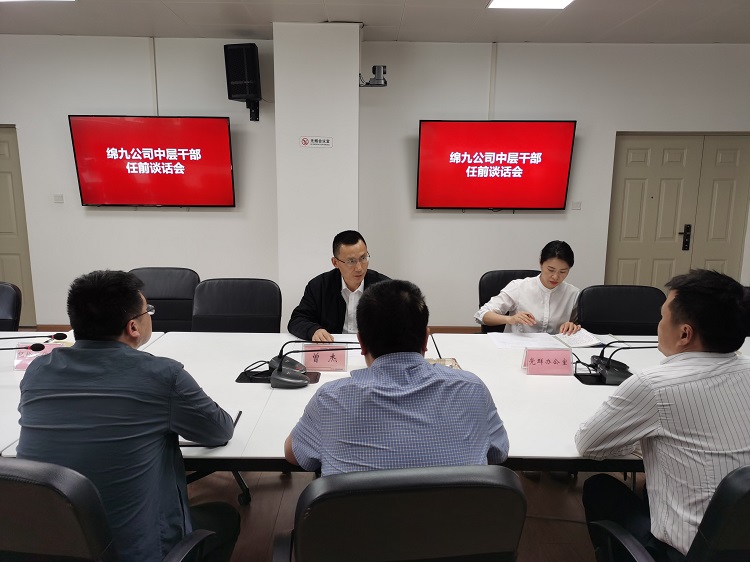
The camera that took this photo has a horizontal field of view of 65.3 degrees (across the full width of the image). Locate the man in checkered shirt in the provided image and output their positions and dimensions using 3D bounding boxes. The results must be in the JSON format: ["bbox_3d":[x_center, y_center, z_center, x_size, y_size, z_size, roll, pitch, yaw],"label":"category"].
[{"bbox_3d":[0.061,0.623,1.651,0.610,1.310,0.740,0,10,-1],"label":"man in checkered shirt"}]

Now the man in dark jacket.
[{"bbox_3d":[-0.130,0.385,3.100,0.600,1.280,0.720,-1,10,-7],"label":"man in dark jacket"}]

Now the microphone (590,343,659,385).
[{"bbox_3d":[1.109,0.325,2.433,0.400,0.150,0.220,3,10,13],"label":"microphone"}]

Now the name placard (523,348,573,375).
[{"bbox_3d":[0.734,0.337,2.480,0.192,0.104,0.095,0,10,-1],"label":"name placard"}]

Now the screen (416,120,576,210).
[{"bbox_3d":[1.138,-1.087,5.560,1.452,0.832,0.070,0,21,0],"label":"screen"}]

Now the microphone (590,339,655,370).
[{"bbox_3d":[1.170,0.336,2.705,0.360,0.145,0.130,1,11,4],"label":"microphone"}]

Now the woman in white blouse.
[{"bbox_3d":[0.880,0.418,3.338,0.580,1.250,0.680,1,11,3],"label":"woman in white blouse"}]

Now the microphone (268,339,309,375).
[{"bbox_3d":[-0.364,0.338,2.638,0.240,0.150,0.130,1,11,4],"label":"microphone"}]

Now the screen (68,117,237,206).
[{"bbox_3d":[-2.068,-1.108,5.485,1.452,0.832,0.070,0,19,-1],"label":"screen"}]

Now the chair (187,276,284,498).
[{"bbox_3d":[-0.809,0.552,3.181,0.600,1.020,0.700,0,11,0],"label":"chair"}]

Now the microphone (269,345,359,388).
[{"bbox_3d":[-0.242,0.365,2.488,0.420,0.155,0.130,1,11,4],"label":"microphone"}]

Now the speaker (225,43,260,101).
[{"bbox_3d":[-1.172,-1.856,5.197,0.270,0.485,0.250,1,21,2],"label":"speaker"}]

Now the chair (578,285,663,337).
[{"bbox_3d":[1.428,0.543,3.184,0.620,0.970,0.640,0,10,-1],"label":"chair"}]

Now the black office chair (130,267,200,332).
[{"bbox_3d":[-1.382,0.434,3.654,0.620,0.970,0.640,0,10,-2],"label":"black office chair"}]

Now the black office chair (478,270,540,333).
[{"bbox_3d":[0.934,0.464,3.612,0.620,0.970,0.640,0,10,-1],"label":"black office chair"}]

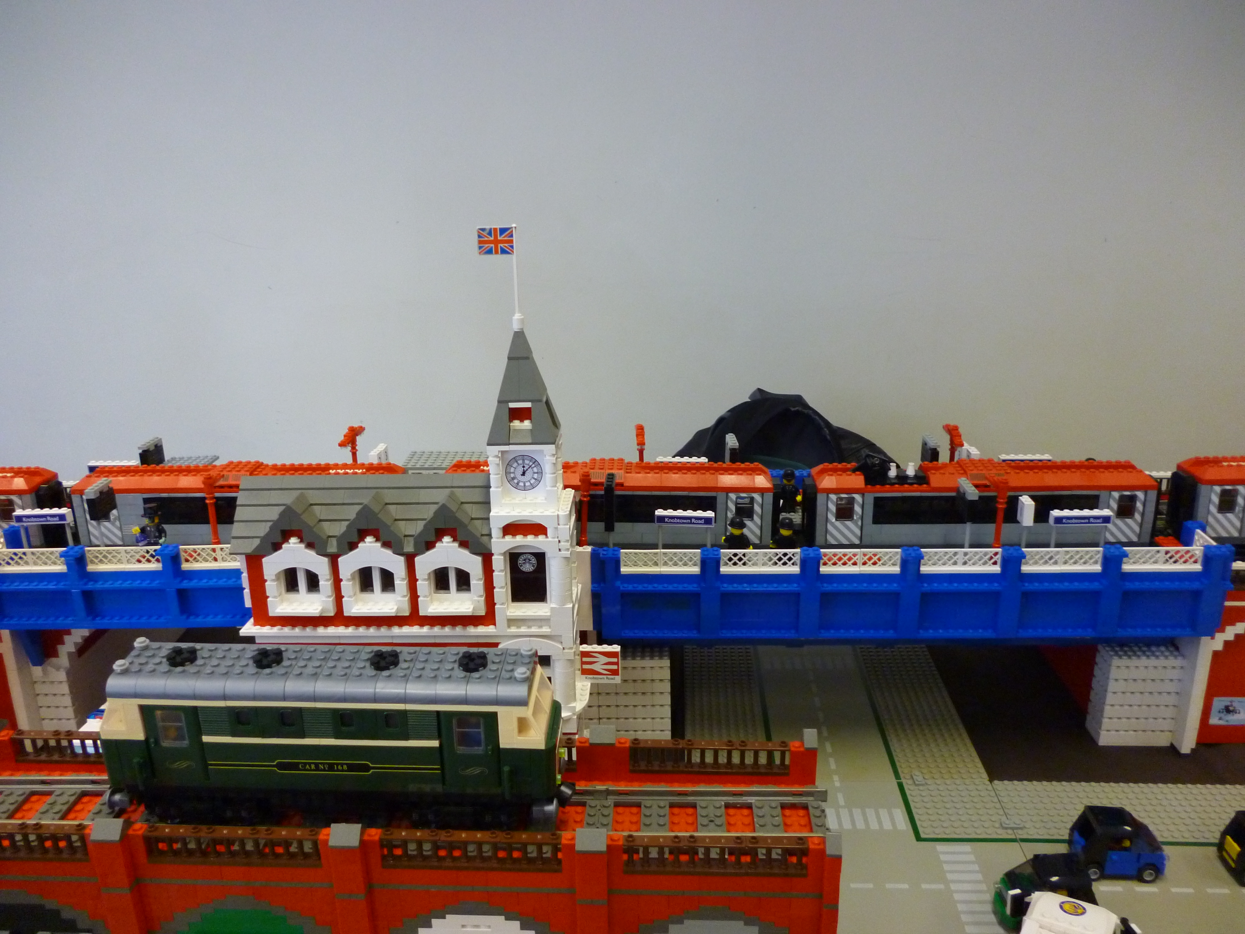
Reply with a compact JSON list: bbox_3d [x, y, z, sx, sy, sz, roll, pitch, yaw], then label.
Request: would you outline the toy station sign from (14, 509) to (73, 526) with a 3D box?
[{"bbox_3d":[-0.512,0.043,0.890,0.048,0.011,0.008,0,18,1],"label":"toy station sign"}]

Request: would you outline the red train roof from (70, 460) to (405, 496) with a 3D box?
[{"bbox_3d":[-0.348,0.007,0.918,0.288,0.018,0.048,-1,18,0],"label":"red train roof"}]

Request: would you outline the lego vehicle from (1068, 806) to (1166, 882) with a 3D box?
[{"bbox_3d":[0.368,0.280,0.748,0.063,0.041,0.035,0,18,3],"label":"lego vehicle"}]

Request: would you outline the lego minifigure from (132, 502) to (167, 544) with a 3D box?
[{"bbox_3d":[-0.406,0.058,0.865,0.027,0.045,0.015,-4,18,-10],"label":"lego minifigure"}]

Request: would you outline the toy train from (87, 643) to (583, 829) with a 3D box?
[{"bbox_3d":[-0.158,0.148,0.558,0.256,0.097,0.050,0,18,3],"label":"toy train"}]

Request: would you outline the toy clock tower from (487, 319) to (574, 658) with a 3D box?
[{"bbox_3d":[-0.066,0.013,0.739,0.056,0.251,0.055,0,18,1],"label":"toy clock tower"}]

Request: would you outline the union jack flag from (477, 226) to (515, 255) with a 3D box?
[{"bbox_3d":[-0.086,-0.153,0.682,0.025,0.019,0.002,0,18,1],"label":"union jack flag"}]

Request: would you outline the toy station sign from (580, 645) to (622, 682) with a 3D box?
[{"bbox_3d":[-0.017,0.155,0.794,0.032,0.030,0.008,-1,18,1],"label":"toy station sign"}]

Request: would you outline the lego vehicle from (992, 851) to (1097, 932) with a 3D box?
[{"bbox_3d":[0.296,0.297,0.696,0.063,0.041,0.035,-2,18,-3],"label":"lego vehicle"}]

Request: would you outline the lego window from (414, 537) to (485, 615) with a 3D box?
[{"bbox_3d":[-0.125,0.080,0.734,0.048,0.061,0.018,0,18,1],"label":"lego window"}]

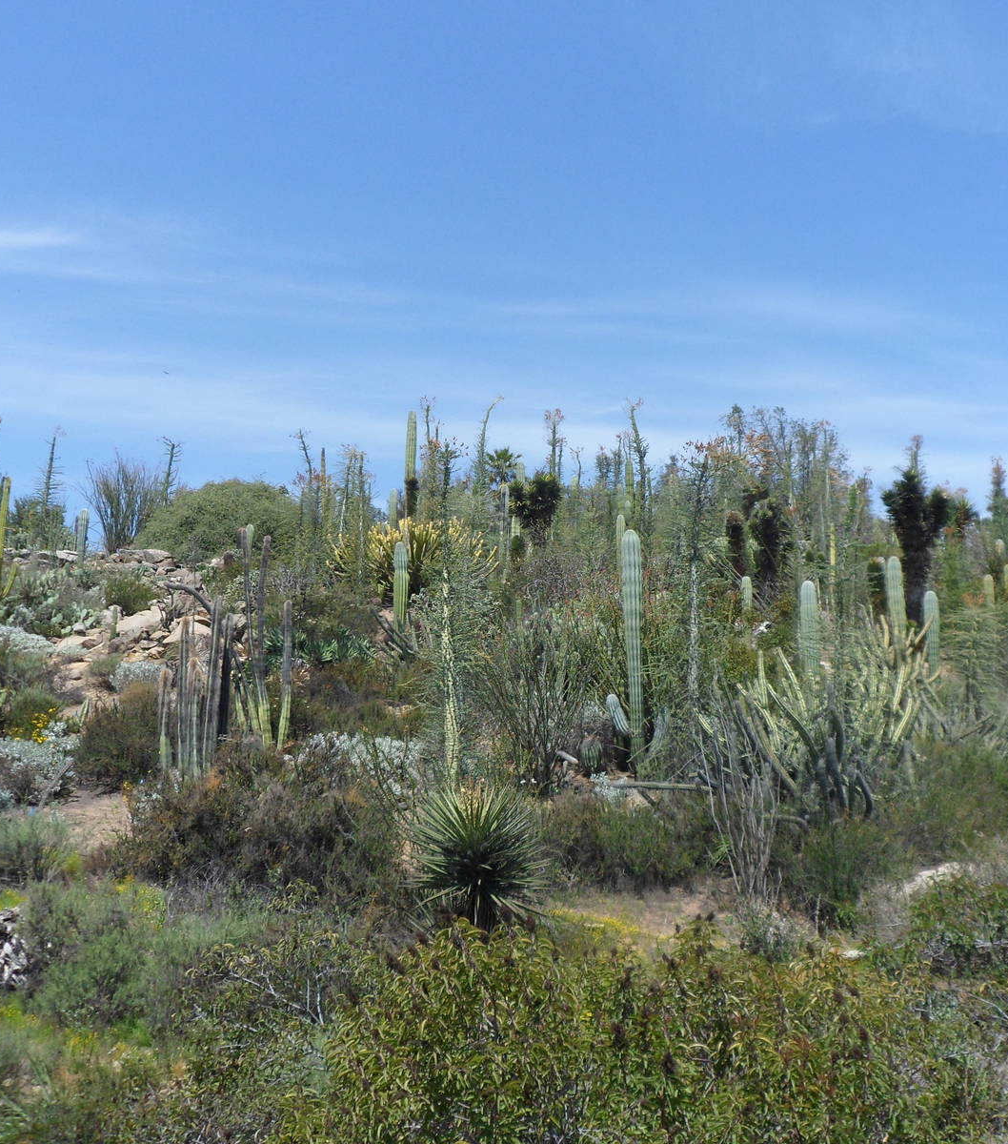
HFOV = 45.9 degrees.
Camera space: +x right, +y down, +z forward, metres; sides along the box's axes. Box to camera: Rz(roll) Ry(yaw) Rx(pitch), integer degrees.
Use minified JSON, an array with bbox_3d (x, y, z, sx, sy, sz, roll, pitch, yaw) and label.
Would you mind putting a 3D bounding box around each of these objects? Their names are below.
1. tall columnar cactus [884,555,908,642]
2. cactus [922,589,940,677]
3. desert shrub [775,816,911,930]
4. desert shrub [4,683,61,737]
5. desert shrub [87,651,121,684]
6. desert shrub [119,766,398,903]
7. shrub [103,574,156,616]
[{"bbox_3d":[8.071,0.638,24.500,0.334,1.959,0.334,-3,-11,18],"label":"tall columnar cactus"},{"bbox_3d":[8.448,1.234,23.500,0.226,1.772,0.226,-4,-11,20],"label":"cactus"},{"bbox_3d":[3.523,3.131,12.400,1.363,1.159,1.227,-3,-11,15],"label":"desert shrub"},{"bbox_3d":[-7.127,2.090,18.000,0.807,0.808,0.767,4,-11,-21],"label":"desert shrub"},{"bbox_3d":[-6.898,1.642,20.500,0.566,0.555,0.566,3,-11,-18],"label":"desert shrub"},{"bbox_3d":[-2.970,3.165,14.393,3.388,1.575,2.200,2,-9,-11],"label":"desert shrub"},{"bbox_3d":[-8.766,0.529,27.871,1.256,0.954,1.150,3,-9,-17],"label":"shrub"}]

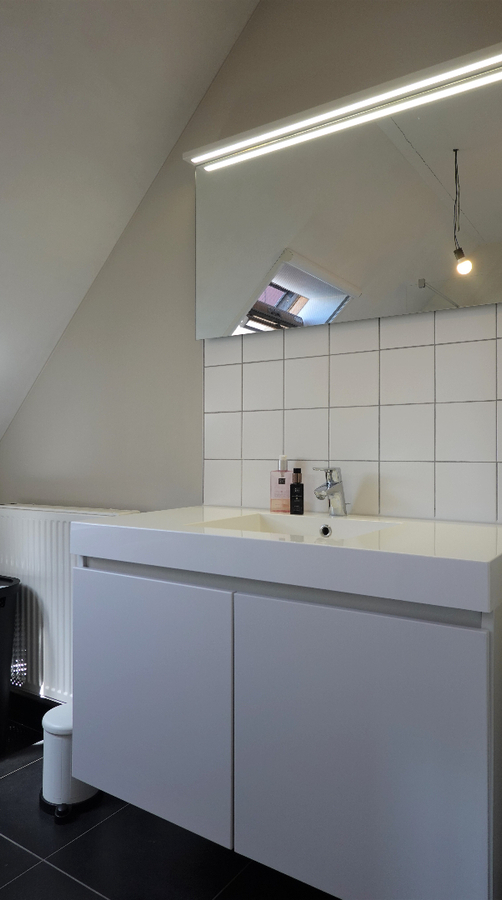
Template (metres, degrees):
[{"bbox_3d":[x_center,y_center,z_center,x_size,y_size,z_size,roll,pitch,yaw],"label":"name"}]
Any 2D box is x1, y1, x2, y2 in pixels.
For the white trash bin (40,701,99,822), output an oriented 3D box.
[{"bbox_3d":[-0.558,0.955,1.864,0.190,0.267,0.228,0,0,-4],"label":"white trash bin"}]

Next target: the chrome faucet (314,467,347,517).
[{"bbox_3d":[0.214,0.115,1.606,0.047,0.132,0.143,0,0,34],"label":"chrome faucet"}]

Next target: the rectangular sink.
[{"bbox_3d":[0.106,0.230,1.452,0.435,0.100,0.345,0,0,34],"label":"rectangular sink"}]

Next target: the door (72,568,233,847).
[{"bbox_3d":[-0.238,0.556,1.377,0.492,0.528,0.019,0,0,34],"label":"door"}]

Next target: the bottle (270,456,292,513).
[{"bbox_3d":[0.092,0.099,1.750,0.060,0.164,0.036,0,0,16],"label":"bottle"}]

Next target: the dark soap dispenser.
[{"bbox_3d":[0.131,0.116,1.691,0.035,0.131,0.033,0,0,13],"label":"dark soap dispenser"}]

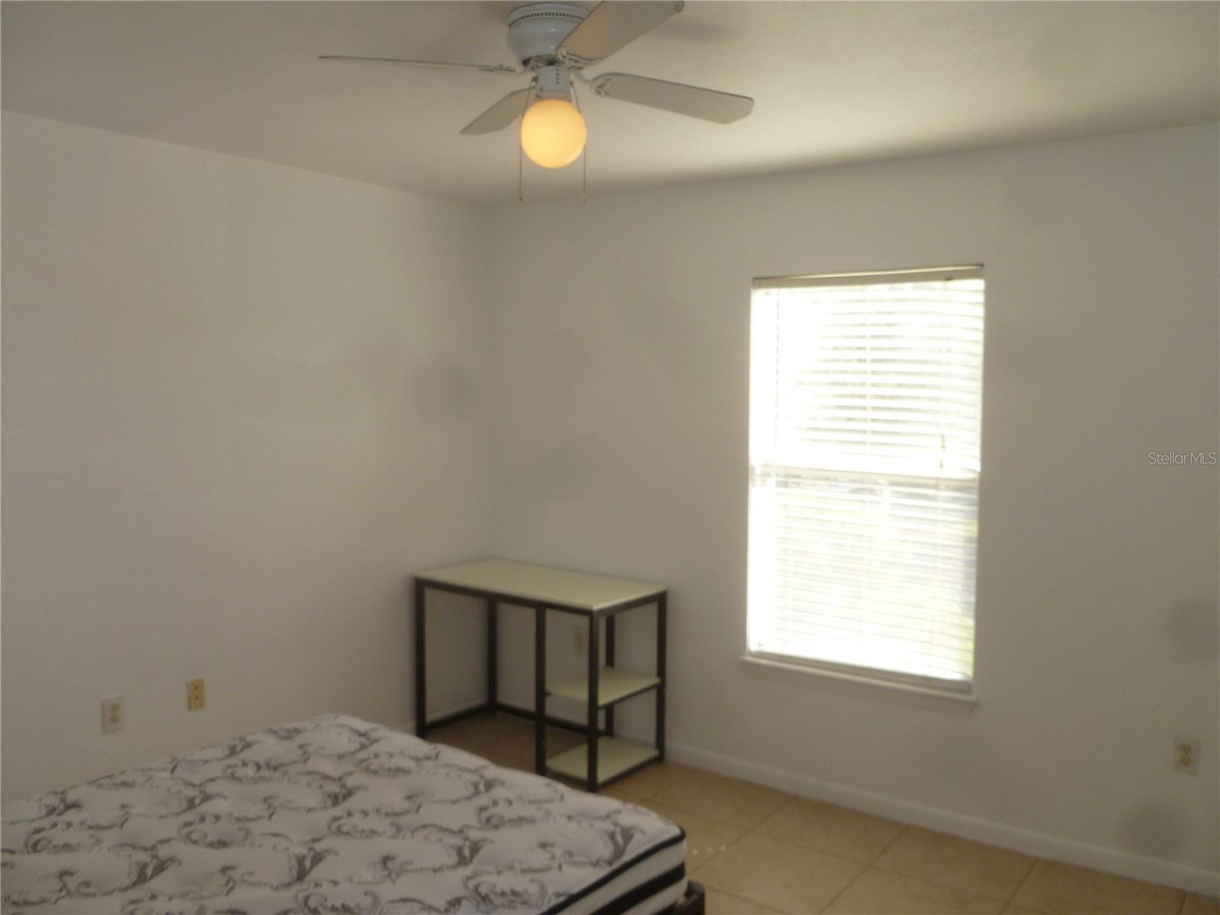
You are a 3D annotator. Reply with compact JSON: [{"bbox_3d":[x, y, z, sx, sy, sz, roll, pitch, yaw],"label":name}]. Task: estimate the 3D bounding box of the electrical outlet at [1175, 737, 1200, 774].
[{"bbox_3d":[1.821,0.939,3.111,0.070,0.114,0.010,4,6,35],"label":"electrical outlet"}]

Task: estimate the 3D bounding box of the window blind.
[{"bbox_3d":[0.925,0.066,3.700,0.865,1.475,0.060,4,6,35],"label":"window blind"}]

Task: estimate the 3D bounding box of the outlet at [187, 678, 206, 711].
[{"bbox_3d":[-1.480,0.848,3.535,0.010,0.112,0.069,4,6,35],"label":"outlet"}]

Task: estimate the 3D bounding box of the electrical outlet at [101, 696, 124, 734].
[{"bbox_3d":[-1.656,0.855,3.288,0.010,0.115,0.070,4,6,35],"label":"electrical outlet"}]

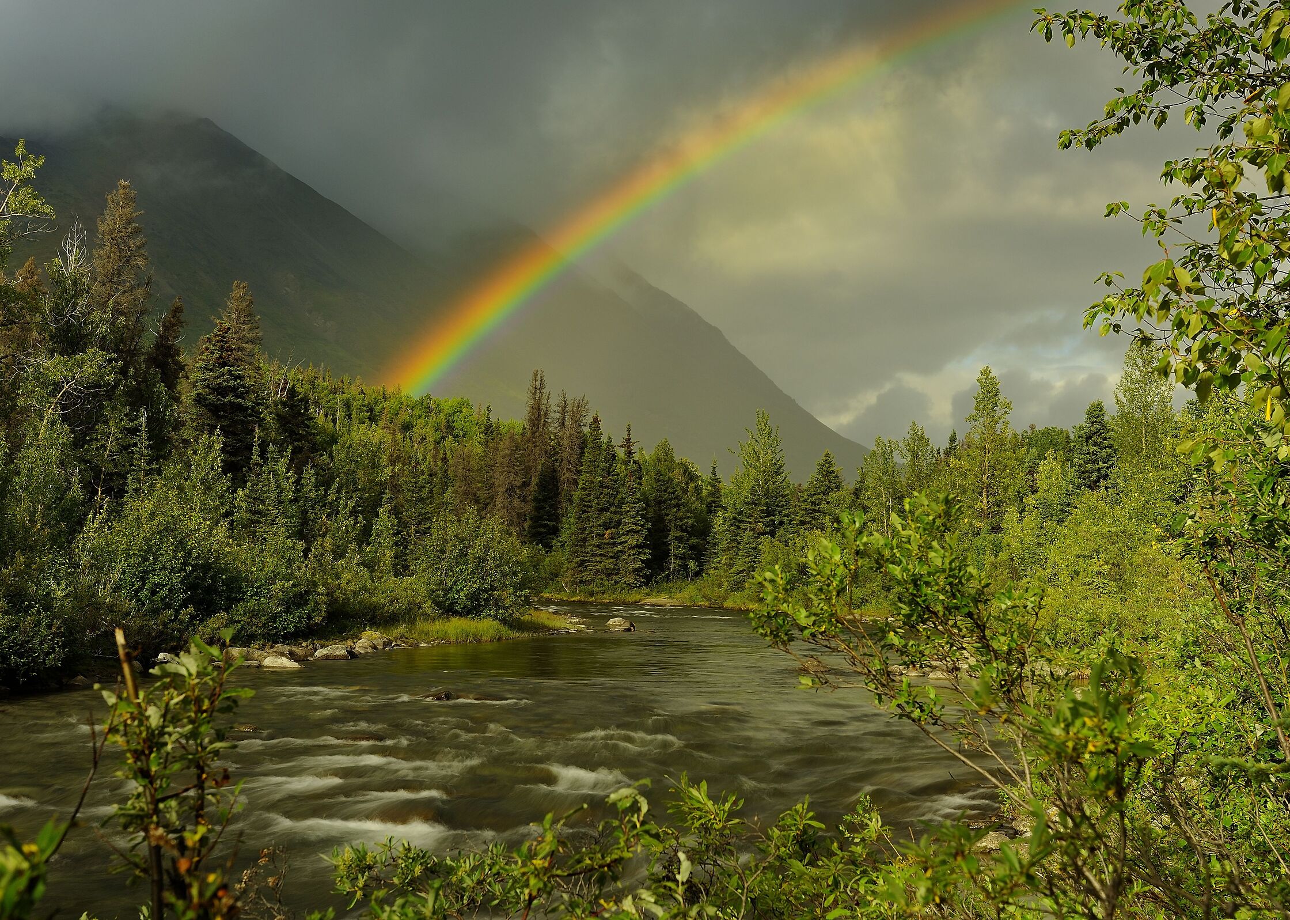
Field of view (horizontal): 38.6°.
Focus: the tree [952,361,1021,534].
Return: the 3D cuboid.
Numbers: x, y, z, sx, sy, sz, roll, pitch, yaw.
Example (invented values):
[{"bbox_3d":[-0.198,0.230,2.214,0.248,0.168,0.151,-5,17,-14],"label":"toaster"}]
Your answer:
[{"bbox_3d":[12.230,0.700,66.000,2.440,8.080,2.440,0,-1,0],"label":"tree"}]

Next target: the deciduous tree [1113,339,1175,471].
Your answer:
[{"bbox_3d":[16.780,0.290,62.000,2.180,8.680,2.180,0,-1,0],"label":"deciduous tree"}]

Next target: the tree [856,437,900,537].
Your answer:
[{"bbox_3d":[9.480,2.110,75.000,1.930,6.110,1.930,0,-1,0],"label":"tree"}]

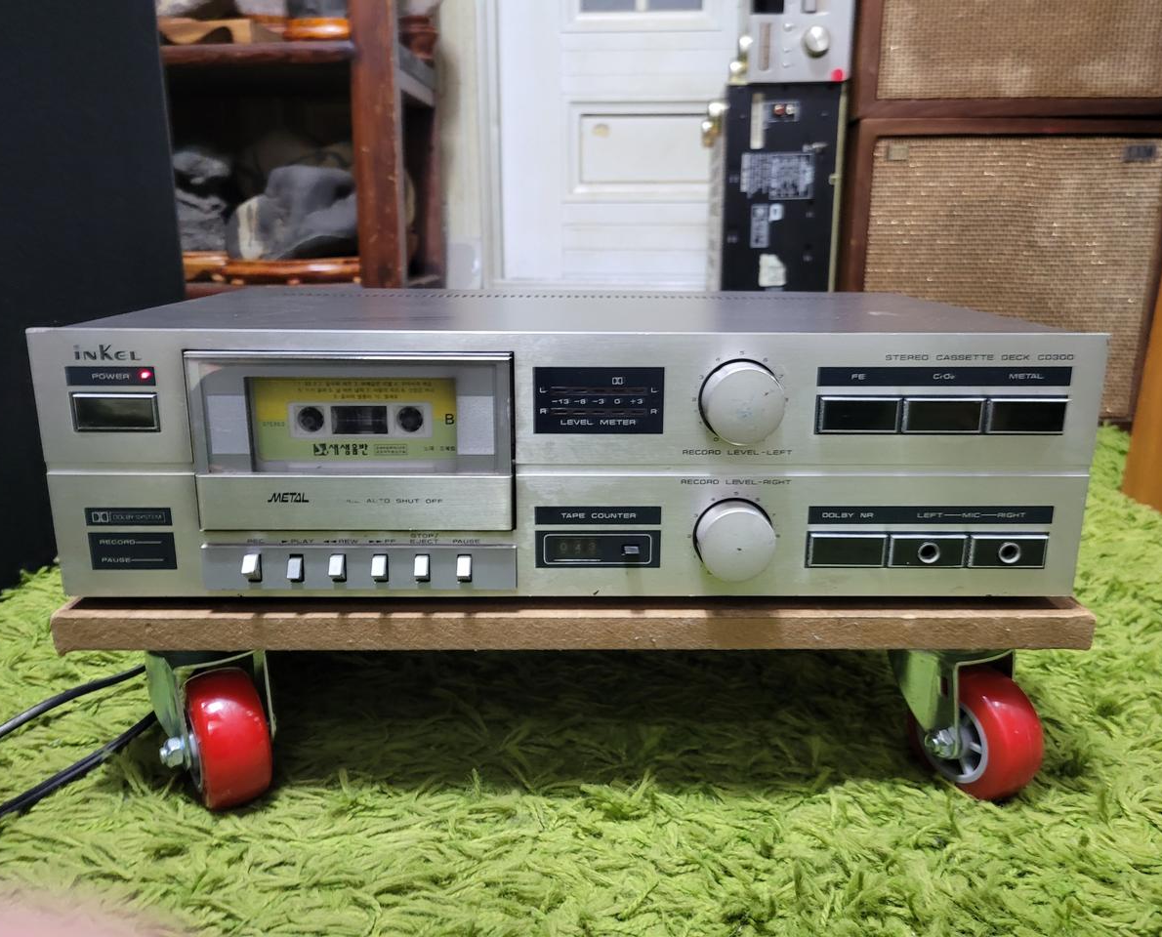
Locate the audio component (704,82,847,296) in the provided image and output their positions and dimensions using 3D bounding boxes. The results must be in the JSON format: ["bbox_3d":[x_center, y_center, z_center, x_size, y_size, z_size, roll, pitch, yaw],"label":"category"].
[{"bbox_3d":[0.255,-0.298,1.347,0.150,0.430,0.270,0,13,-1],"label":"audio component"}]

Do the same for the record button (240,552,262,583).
[{"bbox_3d":[-0.140,0.043,0.399,0.006,0.012,0.008,0,13,-1],"label":"record button"}]

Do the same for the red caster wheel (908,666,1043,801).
[{"bbox_3d":[0.189,0.126,0.452,0.029,0.064,0.064,-6,15,-25],"label":"red caster wheel"}]

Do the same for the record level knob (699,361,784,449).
[{"bbox_3d":[0.066,-0.026,0.382,0.033,0.033,0.015,0,13,-1],"label":"record level knob"}]

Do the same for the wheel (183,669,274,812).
[{"bbox_3d":[-0.168,0.127,0.442,0.029,0.064,0.064,-8,16,-30],"label":"wheel"}]

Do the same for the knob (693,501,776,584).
[{"bbox_3d":[0.066,0.031,0.396,0.033,0.033,0.015,0,13,-1],"label":"knob"}]

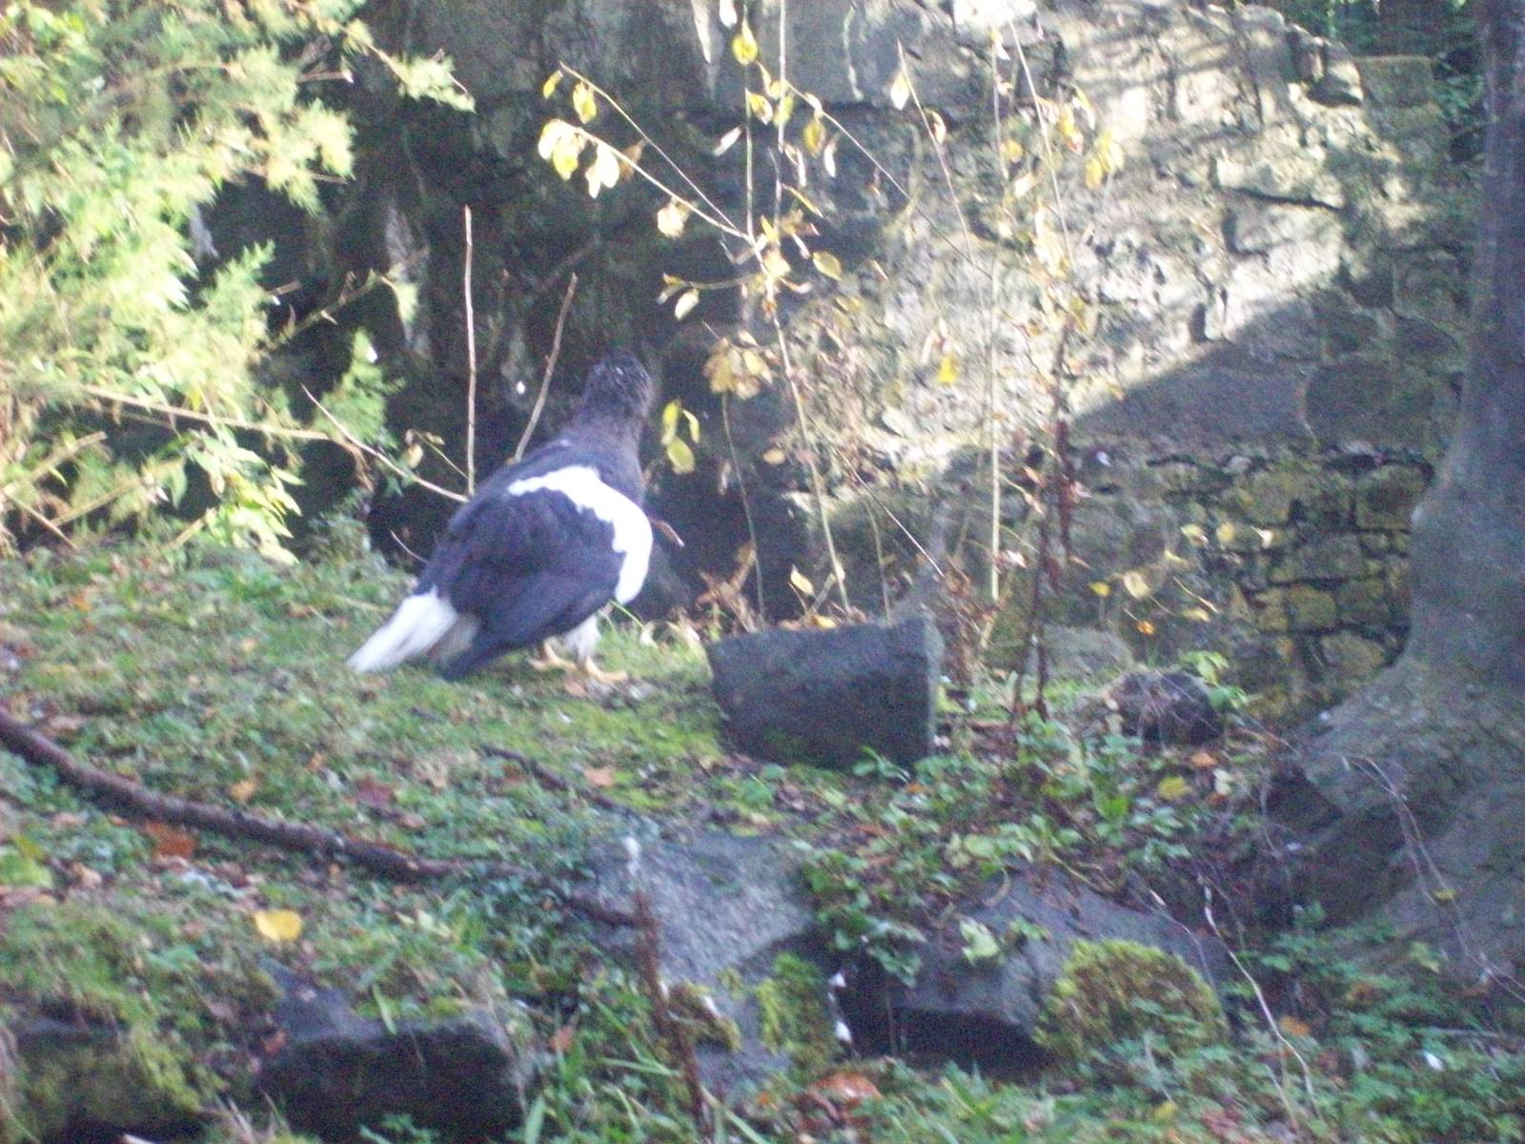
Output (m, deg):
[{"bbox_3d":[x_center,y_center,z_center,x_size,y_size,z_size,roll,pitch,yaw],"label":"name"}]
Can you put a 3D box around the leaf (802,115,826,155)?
[{"bbox_3d":[0.106,-0.918,10.000,0.049,0.084,0.025,0,6,0],"label":"leaf"}]

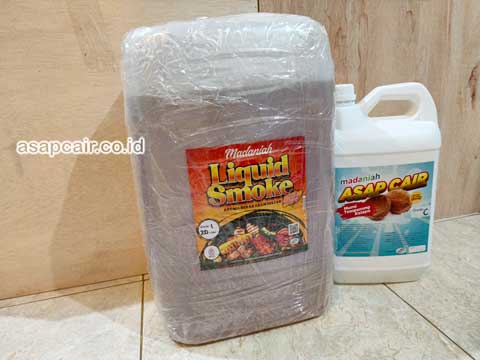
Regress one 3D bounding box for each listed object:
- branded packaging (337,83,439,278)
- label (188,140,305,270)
[{"bbox_3d":[0.219,0.004,0.542,0.180,0.317,0.132,-3,18,3],"label":"branded packaging"},{"bbox_3d":[0.015,0.031,0.388,0.142,0.153,0.010,-8,18,-12],"label":"label"}]

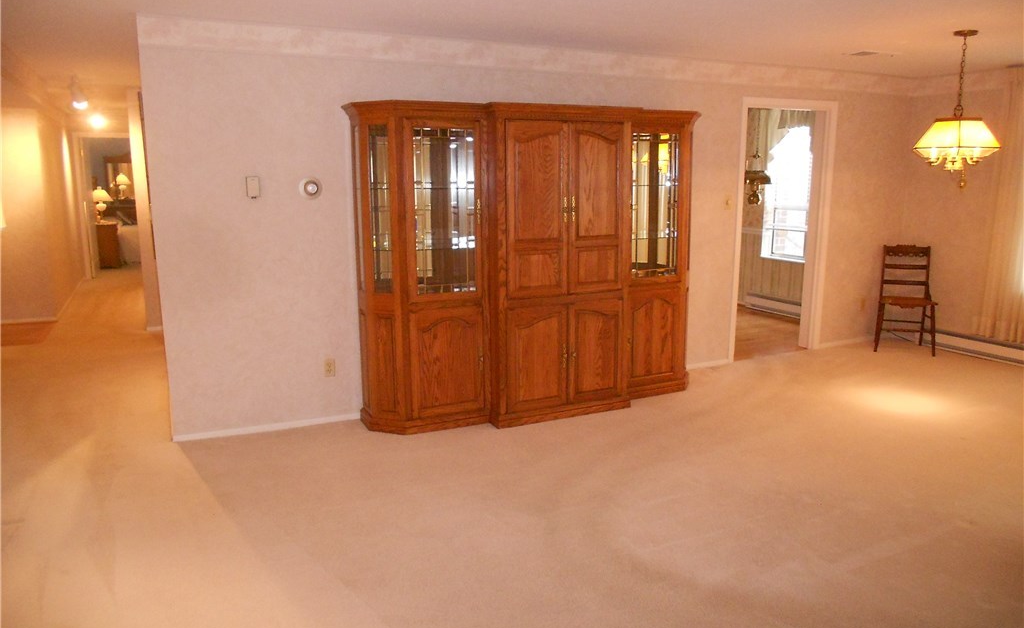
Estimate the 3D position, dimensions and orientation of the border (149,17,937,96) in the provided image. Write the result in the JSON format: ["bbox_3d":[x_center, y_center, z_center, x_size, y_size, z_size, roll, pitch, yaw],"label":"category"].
[{"bbox_3d":[0.786,-1.804,5.554,6.300,0.160,0.020,-5,12,-26],"label":"border"}]

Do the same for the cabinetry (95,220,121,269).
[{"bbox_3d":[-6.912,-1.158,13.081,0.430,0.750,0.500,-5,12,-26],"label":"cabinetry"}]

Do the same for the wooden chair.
[{"bbox_3d":[3.475,-0.127,6.832,0.460,0.910,0.510,4,11,20],"label":"wooden chair"}]

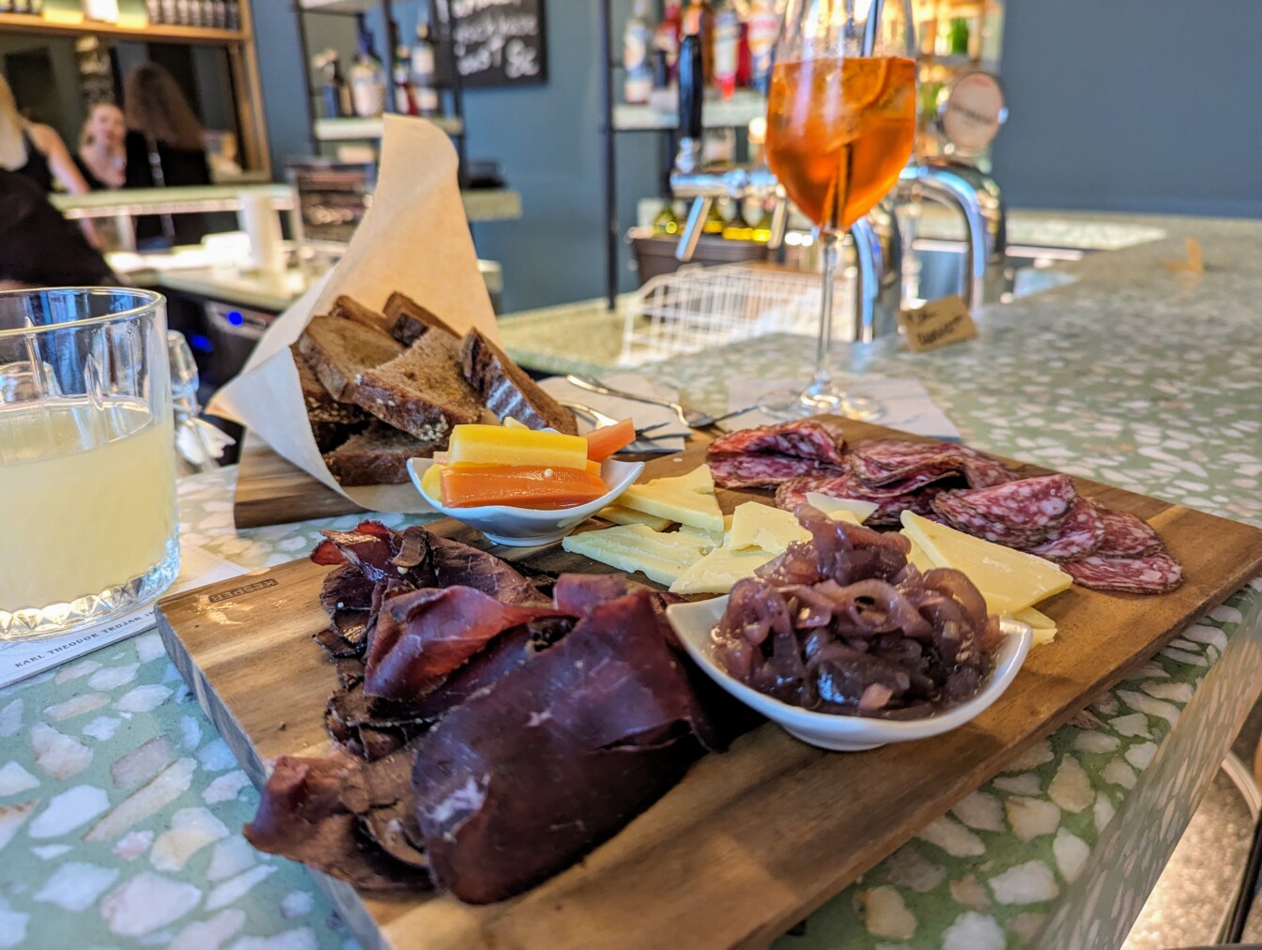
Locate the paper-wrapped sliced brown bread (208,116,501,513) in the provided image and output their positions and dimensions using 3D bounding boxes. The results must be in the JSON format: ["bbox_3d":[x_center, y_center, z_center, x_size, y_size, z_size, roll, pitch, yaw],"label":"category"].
[{"bbox_3d":[-0.122,-0.073,0.405,0.145,0.160,0.115,-5,20,-14],"label":"paper-wrapped sliced brown bread"}]

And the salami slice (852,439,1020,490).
[{"bbox_3d":[0.131,-0.004,0.379,0.069,0.022,0.040,0,19,0],"label":"salami slice"}]

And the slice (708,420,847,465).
[{"bbox_3d":[0.069,-0.015,0.408,0.060,0.020,0.036,0,19,0],"label":"slice"}]

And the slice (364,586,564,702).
[{"bbox_3d":[-0.042,0.043,0.222,0.053,0.024,0.036,-8,21,-20],"label":"slice"}]

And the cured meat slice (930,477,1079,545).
[{"bbox_3d":[0.136,0.013,0.319,0.053,0.023,0.035,0,19,0],"label":"cured meat slice"}]

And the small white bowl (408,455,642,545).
[{"bbox_3d":[-0.040,0.009,0.339,0.066,0.029,0.066,-17,25,-39],"label":"small white bowl"}]

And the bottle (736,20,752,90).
[{"bbox_3d":[0.329,-1.261,2.550,0.077,0.300,0.077,0,19,0],"label":"bottle"}]

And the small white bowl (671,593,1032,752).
[{"bbox_3d":[0.053,0.049,0.223,0.066,0.029,0.066,-14,23,-34],"label":"small white bowl"}]

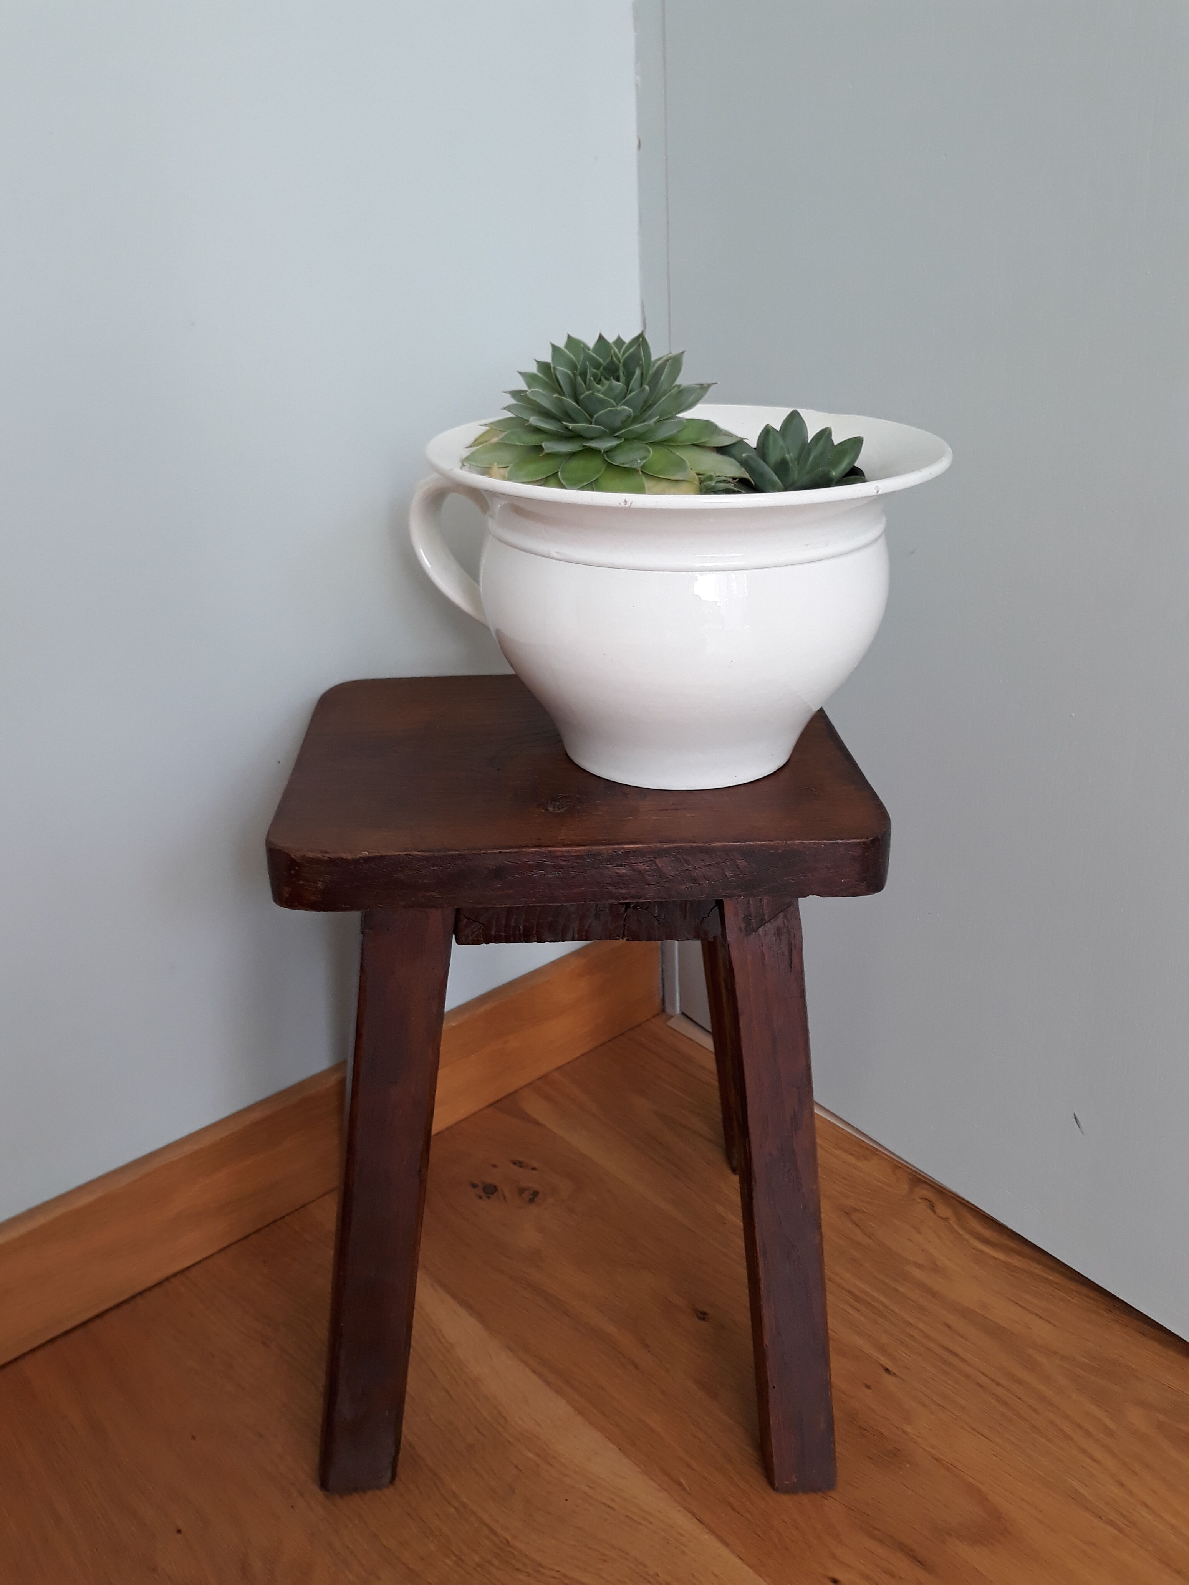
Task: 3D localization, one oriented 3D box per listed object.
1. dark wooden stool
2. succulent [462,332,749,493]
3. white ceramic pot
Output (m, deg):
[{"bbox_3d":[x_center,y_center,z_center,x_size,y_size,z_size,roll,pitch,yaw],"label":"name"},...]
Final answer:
[{"bbox_3d":[-0.009,0.151,0.717,0.289,0.387,0.265,-2,26,-2],"label":"dark wooden stool"},{"bbox_3d":[0.003,-0.163,0.543,0.133,0.071,0.125,-1,26,0],"label":"succulent"},{"bbox_3d":[0.038,-0.094,0.608,0.252,0.149,0.240,-1,26,0],"label":"white ceramic pot"}]

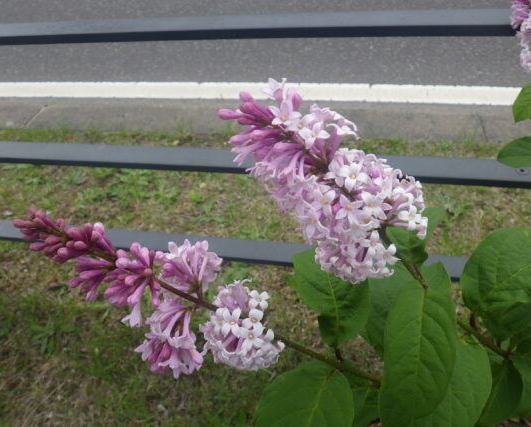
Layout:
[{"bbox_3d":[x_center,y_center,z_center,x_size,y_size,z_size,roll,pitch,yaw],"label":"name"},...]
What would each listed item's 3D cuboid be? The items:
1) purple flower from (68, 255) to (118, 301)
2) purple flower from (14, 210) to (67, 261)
[{"bbox_3d":[-0.120,0.046,0.320,0.034,0.030,0.032,18,90,2],"label":"purple flower"},{"bbox_3d":[-0.156,0.015,0.320,0.040,0.032,0.033,35,85,-6],"label":"purple flower"}]

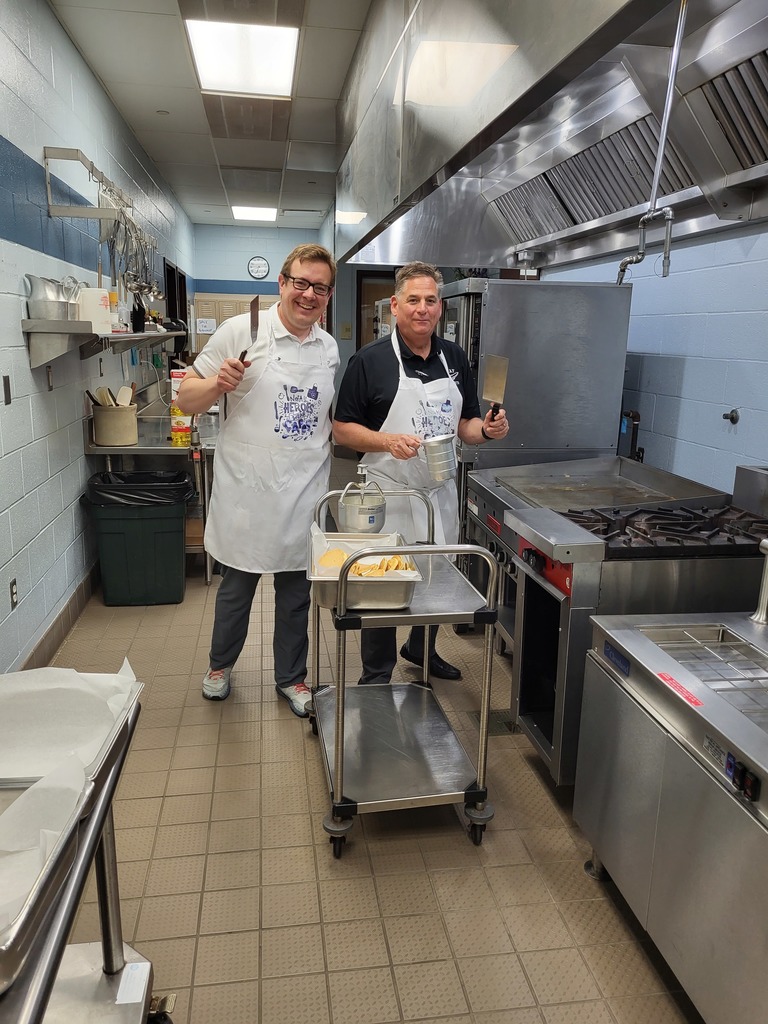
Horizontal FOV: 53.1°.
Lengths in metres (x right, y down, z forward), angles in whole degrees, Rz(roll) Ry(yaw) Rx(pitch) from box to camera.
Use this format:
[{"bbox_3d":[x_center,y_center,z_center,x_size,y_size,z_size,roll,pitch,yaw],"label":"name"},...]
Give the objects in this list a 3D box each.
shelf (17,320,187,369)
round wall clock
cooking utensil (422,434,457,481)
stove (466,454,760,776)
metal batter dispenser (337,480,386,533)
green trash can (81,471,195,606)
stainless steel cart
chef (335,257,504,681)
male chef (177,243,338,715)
[{"bbox_3d":[-1.709,-1.175,5.258,0.290,0.205,4.030,-1,13,-9],"label":"shelf"},{"bbox_3d":[-1.839,-3.571,11.295,0.325,0.325,0.050,-1,13,-9],"label":"round wall clock"},{"bbox_3d":[0.212,-0.201,2.929,0.140,0.160,0.130,-12,15,-6],"label":"cooking utensil"},{"bbox_3d":[0.858,0.325,3.113,0.920,1.020,1.380,-1,13,-9],"label":"stove"},{"bbox_3d":[-0.075,-0.003,2.706,0.172,0.225,0.170,-1,13,-9],"label":"metal batter dispenser"},{"bbox_3d":[-1.358,0.148,4.378,0.575,0.700,0.430,-1,13,-9],"label":"green trash can"},{"bbox_3d":[0.025,0.474,2.538,0.535,0.955,0.820,-1,13,-9],"label":"stainless steel cart"},{"bbox_3d":[0.135,-0.103,3.199,0.670,1.785,0.480,-3,14,-17],"label":"chef"},{"bbox_3d":[-0.496,-0.111,3.087,0.620,1.825,0.460,-4,14,-20],"label":"male chef"}]

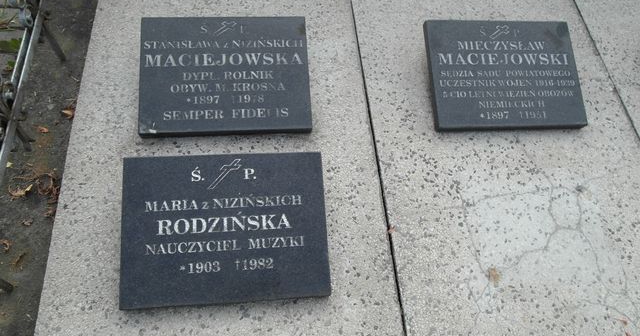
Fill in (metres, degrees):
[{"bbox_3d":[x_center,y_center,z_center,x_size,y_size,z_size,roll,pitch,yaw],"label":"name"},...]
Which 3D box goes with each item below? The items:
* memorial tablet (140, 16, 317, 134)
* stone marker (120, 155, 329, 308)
[{"bbox_3d":[-0.235,-0.235,1.127,0.415,0.032,0.303,-2,77,-7],"label":"memorial tablet"},{"bbox_3d":[-0.196,0.122,0.939,0.415,0.032,0.303,-2,77,-7],"label":"stone marker"}]

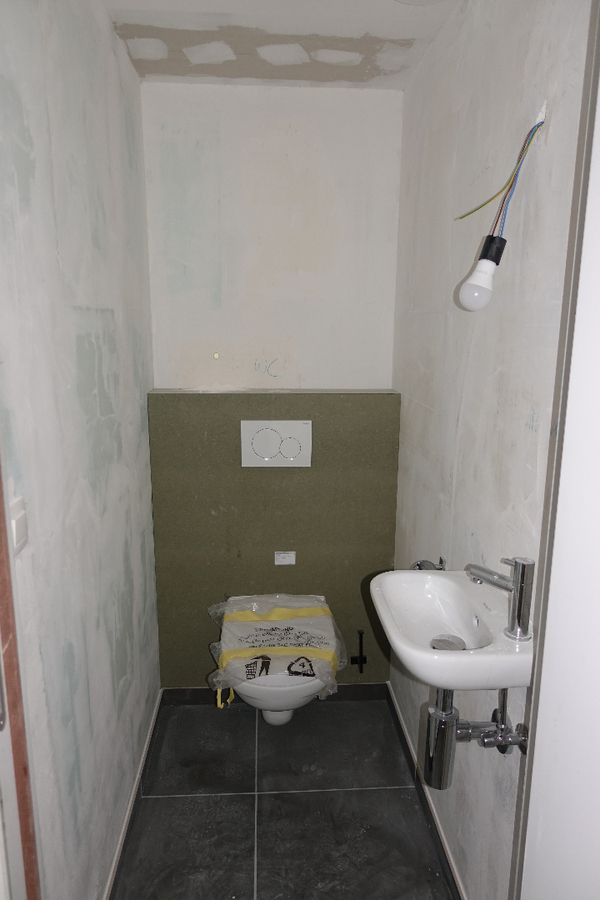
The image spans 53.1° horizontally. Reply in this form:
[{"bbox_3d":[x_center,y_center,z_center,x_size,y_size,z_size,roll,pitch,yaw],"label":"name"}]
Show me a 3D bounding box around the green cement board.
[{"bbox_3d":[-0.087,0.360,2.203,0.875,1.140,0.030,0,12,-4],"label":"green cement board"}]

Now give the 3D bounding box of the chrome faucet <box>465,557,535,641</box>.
[{"bbox_3d":[0.357,0.247,1.056,0.050,0.140,0.130,-9,15,-37],"label":"chrome faucet"}]

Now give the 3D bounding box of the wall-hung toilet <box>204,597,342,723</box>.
[{"bbox_3d":[-0.071,0.764,1.996,0.370,0.365,0.540,0,12,-4],"label":"wall-hung toilet"}]

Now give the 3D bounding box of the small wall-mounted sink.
[{"bbox_3d":[0.282,0.363,1.144,0.272,0.125,0.362,0,12,-4],"label":"small wall-mounted sink"}]

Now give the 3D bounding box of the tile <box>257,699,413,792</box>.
[{"bbox_3d":[0.102,1.020,2.095,0.501,0.010,0.453,0,12,-4],"label":"tile"}]

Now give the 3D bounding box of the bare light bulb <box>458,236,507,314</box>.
[{"bbox_3d":[0.342,-0.326,1.115,0.061,0.142,0.061,19,2,-7],"label":"bare light bulb"}]

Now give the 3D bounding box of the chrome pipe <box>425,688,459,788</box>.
[{"bbox_3d":[0.281,0.552,1.187,0.060,0.232,0.060,0,12,-4],"label":"chrome pipe"}]

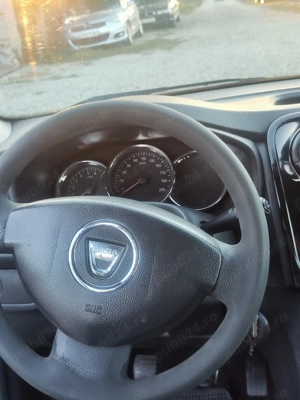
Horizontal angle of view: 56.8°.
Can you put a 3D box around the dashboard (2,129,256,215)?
[{"bbox_3d":[-0.026,-0.053,0.537,0.420,0.155,0.100,-3,19,6],"label":"dashboard"}]

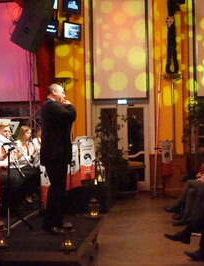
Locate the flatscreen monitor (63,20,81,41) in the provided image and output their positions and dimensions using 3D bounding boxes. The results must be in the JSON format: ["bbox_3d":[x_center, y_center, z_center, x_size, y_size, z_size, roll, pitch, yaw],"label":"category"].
[{"bbox_3d":[-0.607,-1.991,9.830,0.410,0.340,0.070,-1,5,-38],"label":"flatscreen monitor"}]

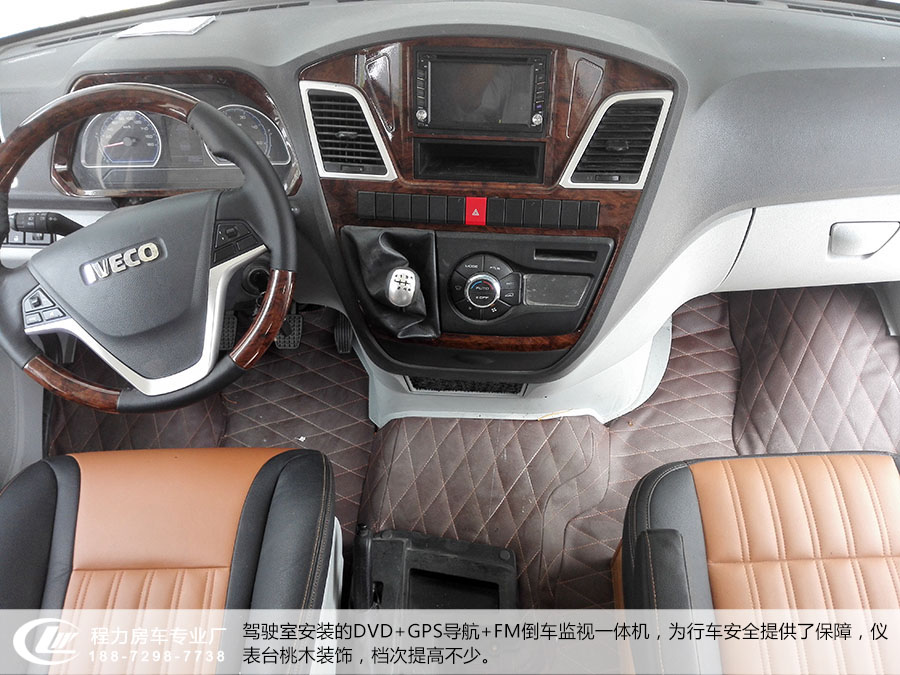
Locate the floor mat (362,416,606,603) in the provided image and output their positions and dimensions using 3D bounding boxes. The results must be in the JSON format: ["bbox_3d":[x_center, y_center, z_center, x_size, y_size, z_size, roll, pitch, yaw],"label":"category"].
[{"bbox_3d":[0.073,0.338,1.446,0.496,0.090,0.440,2,49,4],"label":"floor mat"}]

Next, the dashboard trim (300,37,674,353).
[{"bbox_3d":[0.046,-0.201,1.071,0.515,0.440,0.100,2,13,5],"label":"dashboard trim"}]

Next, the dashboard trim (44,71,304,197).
[{"bbox_3d":[-0.413,-0.311,1.111,0.388,0.180,0.090,1,18,6],"label":"dashboard trim"}]

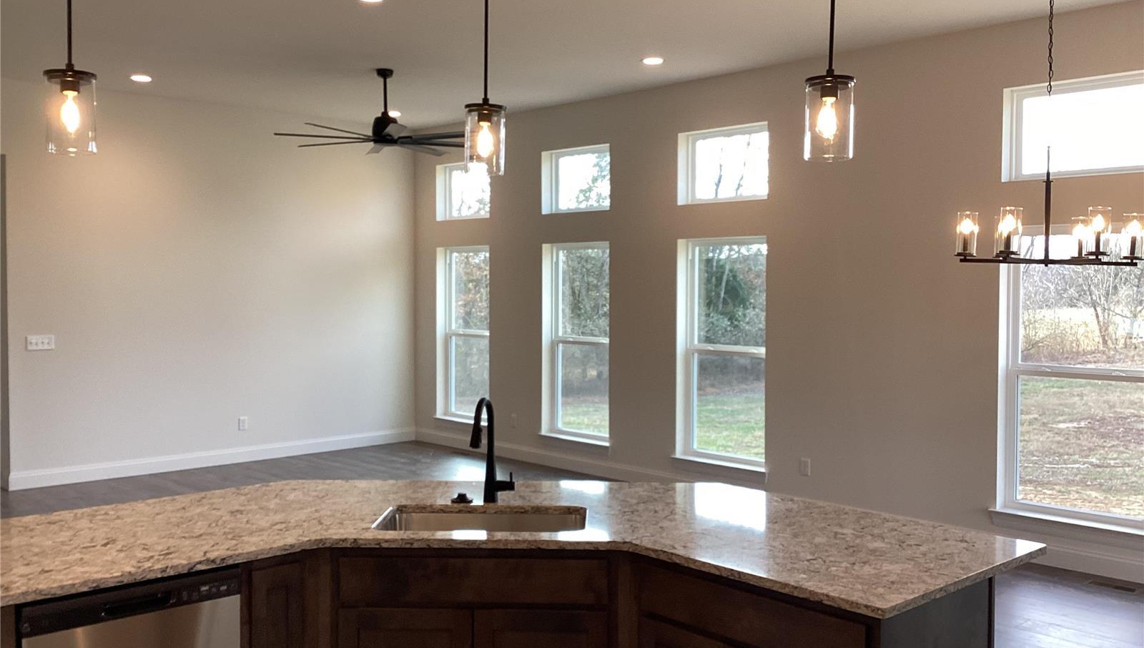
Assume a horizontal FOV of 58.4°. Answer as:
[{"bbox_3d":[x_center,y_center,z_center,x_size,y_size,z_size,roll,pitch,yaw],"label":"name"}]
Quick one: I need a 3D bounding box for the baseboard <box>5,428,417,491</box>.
[{"bbox_3d":[-3.180,1.258,9.821,4.018,0.133,0.018,-2,3,-43],"label":"baseboard"}]

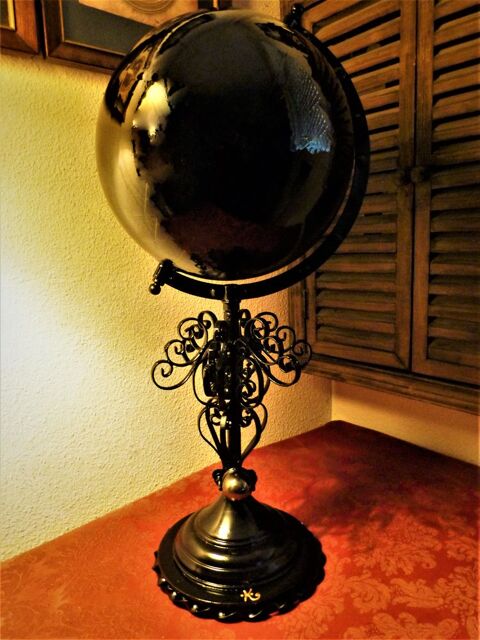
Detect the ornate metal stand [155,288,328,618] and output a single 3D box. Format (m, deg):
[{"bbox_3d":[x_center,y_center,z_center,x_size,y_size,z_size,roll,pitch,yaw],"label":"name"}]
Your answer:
[{"bbox_3d":[-0.007,0.151,0.644,0.248,0.403,0.248,-3,9,-5],"label":"ornate metal stand"}]

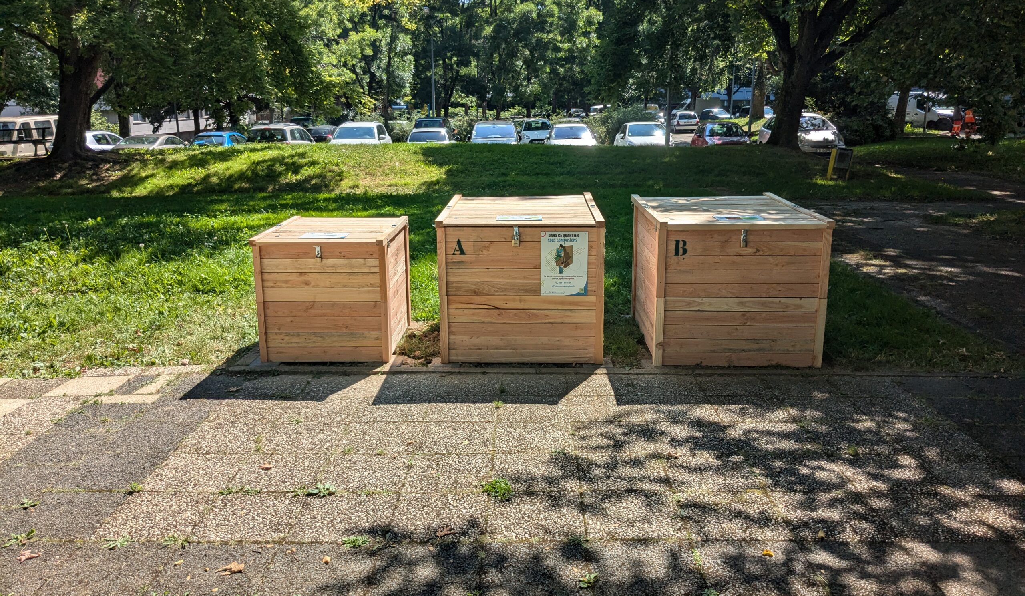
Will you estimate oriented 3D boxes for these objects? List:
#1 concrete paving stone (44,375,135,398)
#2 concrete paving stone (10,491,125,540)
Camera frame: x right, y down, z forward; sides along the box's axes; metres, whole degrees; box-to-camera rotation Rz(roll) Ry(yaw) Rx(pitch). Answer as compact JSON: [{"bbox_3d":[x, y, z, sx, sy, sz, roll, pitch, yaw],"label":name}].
[{"bbox_3d":[-2.586,0.567,4.932,0.395,0.050,0.395,0,14,1],"label":"concrete paving stone"},{"bbox_3d":[-1.894,0.941,3.360,0.395,0.050,0.395,0,14,1],"label":"concrete paving stone"}]

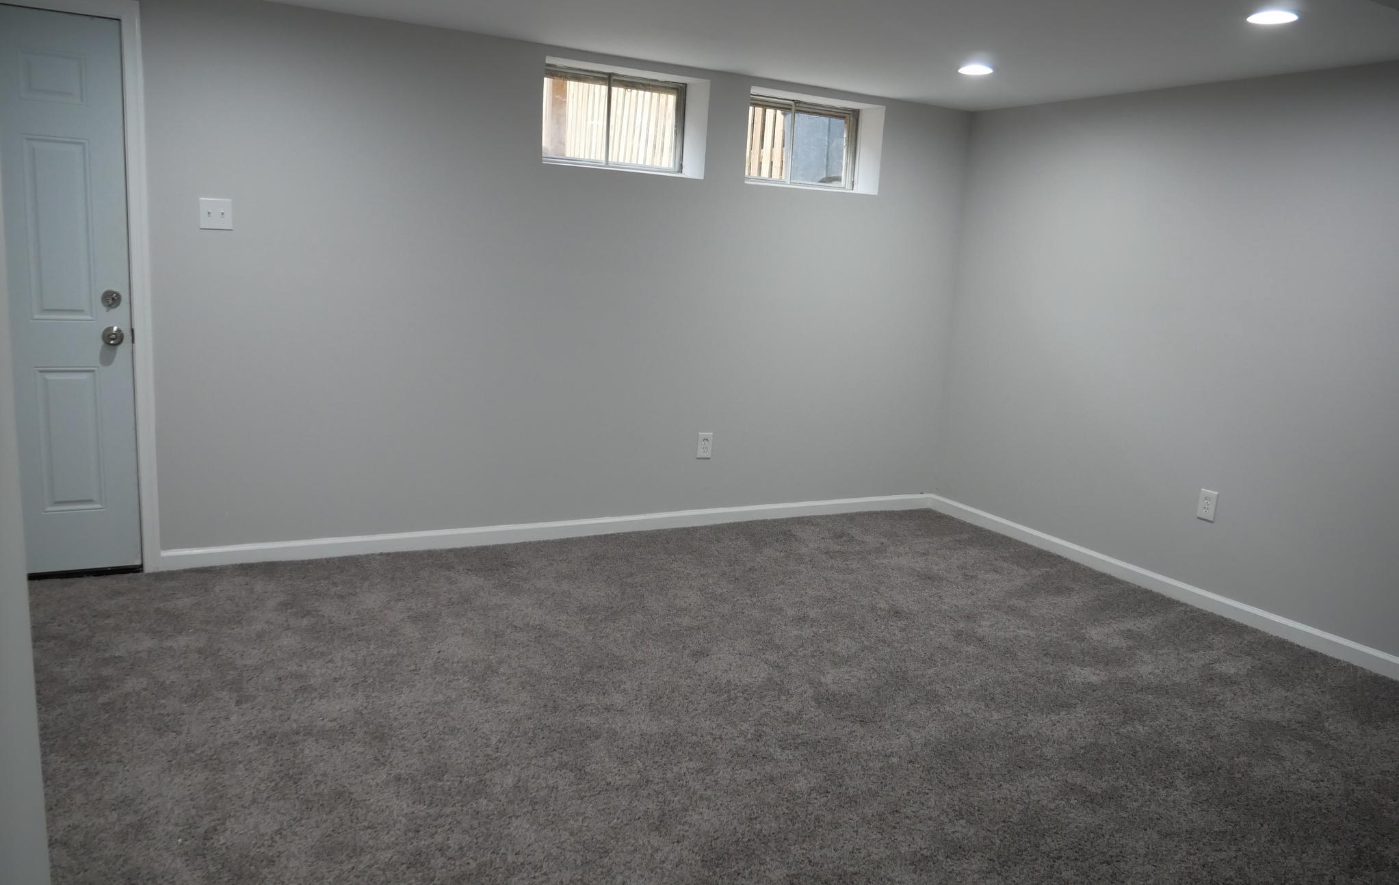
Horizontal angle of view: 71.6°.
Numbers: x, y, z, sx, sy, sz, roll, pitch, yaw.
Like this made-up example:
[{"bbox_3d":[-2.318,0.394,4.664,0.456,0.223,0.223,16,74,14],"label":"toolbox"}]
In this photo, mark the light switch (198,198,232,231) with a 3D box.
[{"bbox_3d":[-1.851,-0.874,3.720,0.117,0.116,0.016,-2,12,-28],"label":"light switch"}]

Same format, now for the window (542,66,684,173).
[{"bbox_3d":[-0.435,-1.542,4.631,0.810,0.430,0.070,-2,12,-28],"label":"window"}]

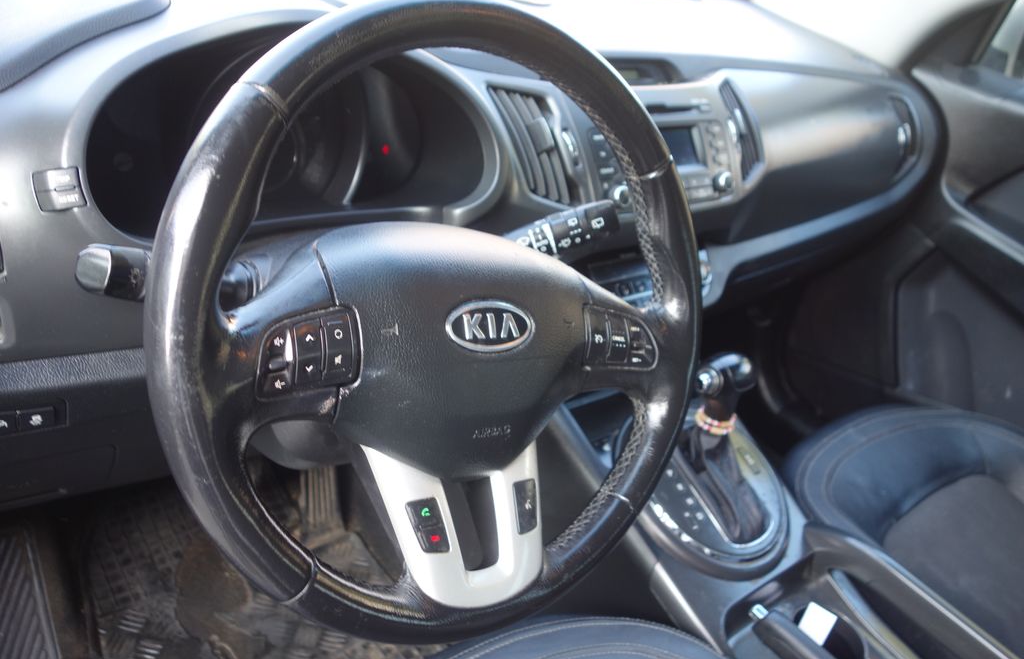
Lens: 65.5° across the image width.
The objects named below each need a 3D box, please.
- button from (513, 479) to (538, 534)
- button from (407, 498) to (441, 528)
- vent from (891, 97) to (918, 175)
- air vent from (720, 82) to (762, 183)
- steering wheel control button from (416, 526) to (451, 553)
[{"bbox_3d":[0.008,0.114,0.512,0.018,0.031,0.005,3,-14,-36],"label":"button"},{"bbox_3d":[-0.053,0.108,0.469,0.019,0.015,0.005,-5,-9,-37],"label":"button"},{"bbox_3d":[0.604,-0.296,1.230,0.053,0.118,0.024,-8,4,-36],"label":"vent"},{"bbox_3d":[0.261,-0.234,0.926,0.050,0.108,0.024,-13,-5,-43],"label":"air vent"},{"bbox_3d":[-0.048,0.122,0.468,0.018,0.015,0.005,-5,-9,-37],"label":"steering wheel control button"}]

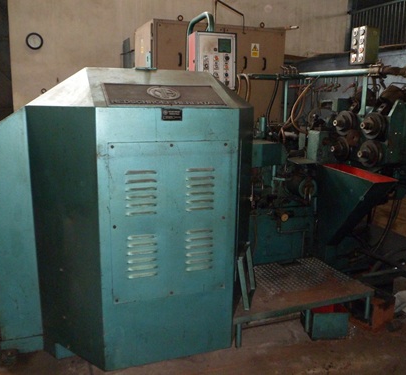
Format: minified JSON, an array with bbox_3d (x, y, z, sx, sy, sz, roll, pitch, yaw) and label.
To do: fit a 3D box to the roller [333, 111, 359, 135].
[{"bbox_3d":[1.157,-0.532,3.231,0.176,0.190,0.190,-3,11,-18],"label":"roller"}]

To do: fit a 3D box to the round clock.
[{"bbox_3d":[-2.954,-2.561,6.850,0.290,0.290,0.045,-2,11,-14],"label":"round clock"}]

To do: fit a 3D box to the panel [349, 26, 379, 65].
[{"bbox_3d":[1.224,-1.063,2.941,0.130,0.261,0.141,-4,12,-23],"label":"panel"}]

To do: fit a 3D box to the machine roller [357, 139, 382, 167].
[{"bbox_3d":[1.254,-0.256,2.985,0.172,0.193,0.193,-3,11,-18],"label":"machine roller"}]

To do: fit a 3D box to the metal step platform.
[{"bbox_3d":[0.596,0.821,2.990,1.119,0.205,0.741,-3,11,-19],"label":"metal step platform"}]

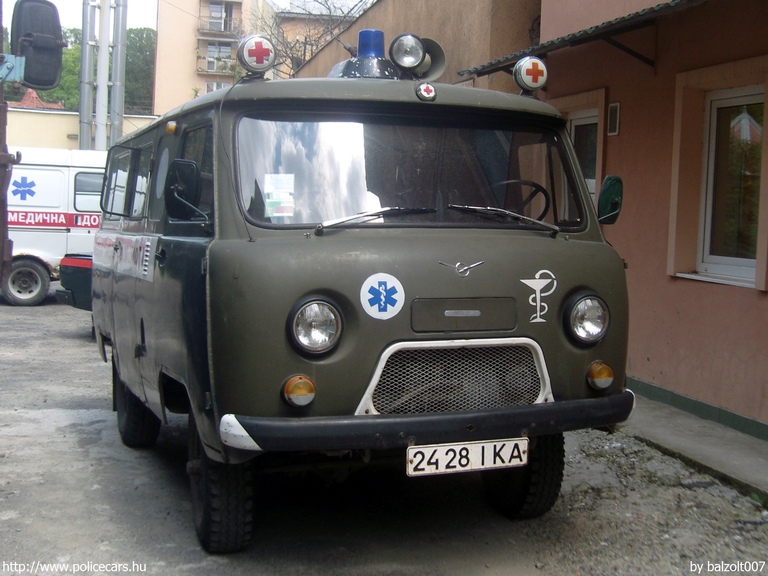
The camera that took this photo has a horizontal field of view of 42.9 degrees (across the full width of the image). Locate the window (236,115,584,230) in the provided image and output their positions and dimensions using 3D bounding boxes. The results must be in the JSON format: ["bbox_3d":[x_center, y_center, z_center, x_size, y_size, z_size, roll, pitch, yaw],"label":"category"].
[{"bbox_3d":[0.185,-0.471,4.014,1.520,0.510,0.200,-1,-16,-23],"label":"window"}]

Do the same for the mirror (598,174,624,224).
[{"bbox_3d":[1.043,-0.403,4.503,0.155,0.230,0.070,-2,5,-41],"label":"mirror"}]

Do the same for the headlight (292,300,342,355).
[{"bbox_3d":[-0.255,0.139,3.561,0.195,0.195,0.090,-1,4,-23],"label":"headlight"}]

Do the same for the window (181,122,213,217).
[{"bbox_3d":[-0.774,-0.475,4.009,0.070,0.420,0.630,8,0,-23],"label":"window"}]

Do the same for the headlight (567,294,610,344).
[{"bbox_3d":[0.828,0.127,4.020,0.195,0.195,0.090,-1,4,-23],"label":"headlight"}]

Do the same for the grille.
[{"bbox_3d":[0.297,0.352,3.770,0.740,0.250,0.070,-1,10,-23],"label":"grille"}]

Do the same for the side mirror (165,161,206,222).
[{"bbox_3d":[-0.766,-0.378,3.736,0.155,0.230,0.070,0,3,-8],"label":"side mirror"}]

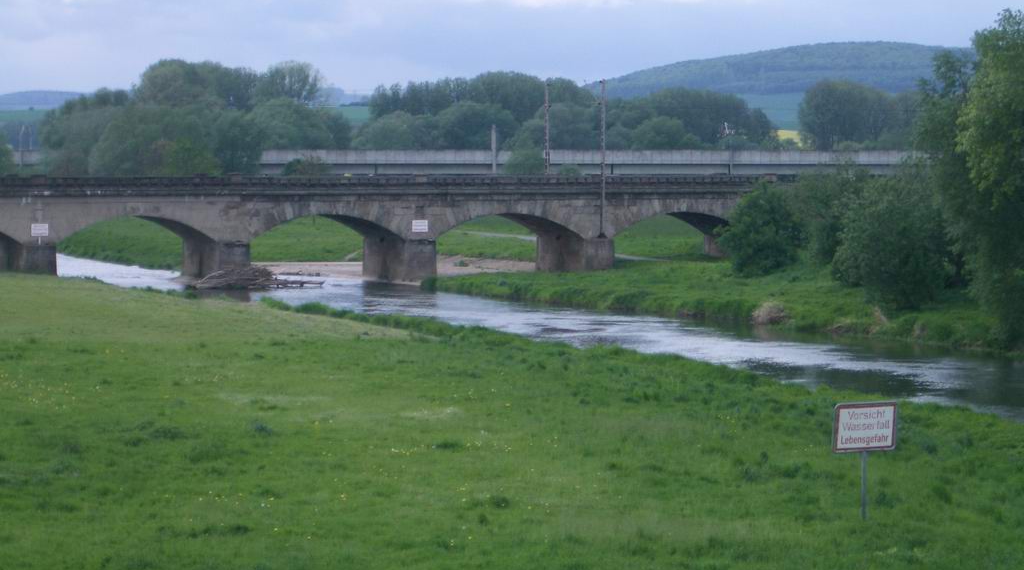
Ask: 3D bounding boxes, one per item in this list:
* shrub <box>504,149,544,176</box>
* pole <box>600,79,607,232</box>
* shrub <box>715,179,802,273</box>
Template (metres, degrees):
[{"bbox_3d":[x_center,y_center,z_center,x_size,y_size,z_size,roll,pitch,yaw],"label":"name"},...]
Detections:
[{"bbox_3d":[1.871,-17.141,465.000,6.000,7.200,5.800,0,2,0],"label":"shrub"},{"bbox_3d":[7.031,-9.913,240.000,0.420,12.150,0.420,-1,3,-20],"label":"pole"},{"bbox_3d":[17.530,-4.002,220.000,6.000,6.600,5.700,0,2,0],"label":"shrub"}]

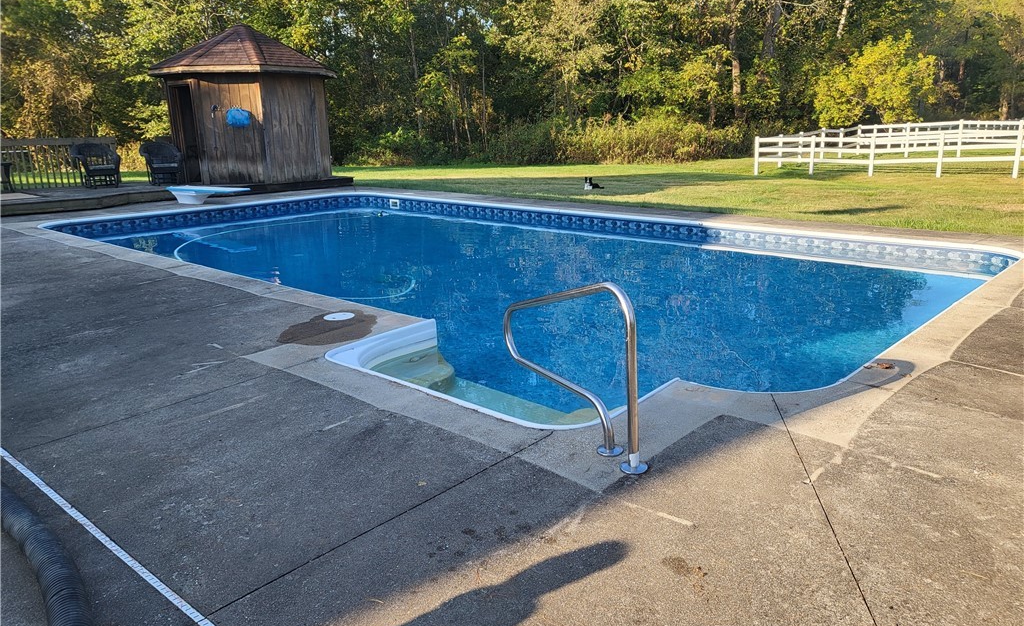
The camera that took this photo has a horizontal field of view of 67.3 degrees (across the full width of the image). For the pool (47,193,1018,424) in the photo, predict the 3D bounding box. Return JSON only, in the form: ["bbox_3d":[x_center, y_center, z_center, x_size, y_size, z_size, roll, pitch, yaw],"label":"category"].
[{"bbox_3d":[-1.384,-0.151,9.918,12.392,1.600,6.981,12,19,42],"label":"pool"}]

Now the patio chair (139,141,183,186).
[{"bbox_3d":[-7.857,-3.340,17.211,0.780,0.912,0.700,12,19,42],"label":"patio chair"}]

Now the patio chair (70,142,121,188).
[{"bbox_3d":[-9.142,-3.239,16.898,0.780,0.932,0.700,12,19,42],"label":"patio chair"}]

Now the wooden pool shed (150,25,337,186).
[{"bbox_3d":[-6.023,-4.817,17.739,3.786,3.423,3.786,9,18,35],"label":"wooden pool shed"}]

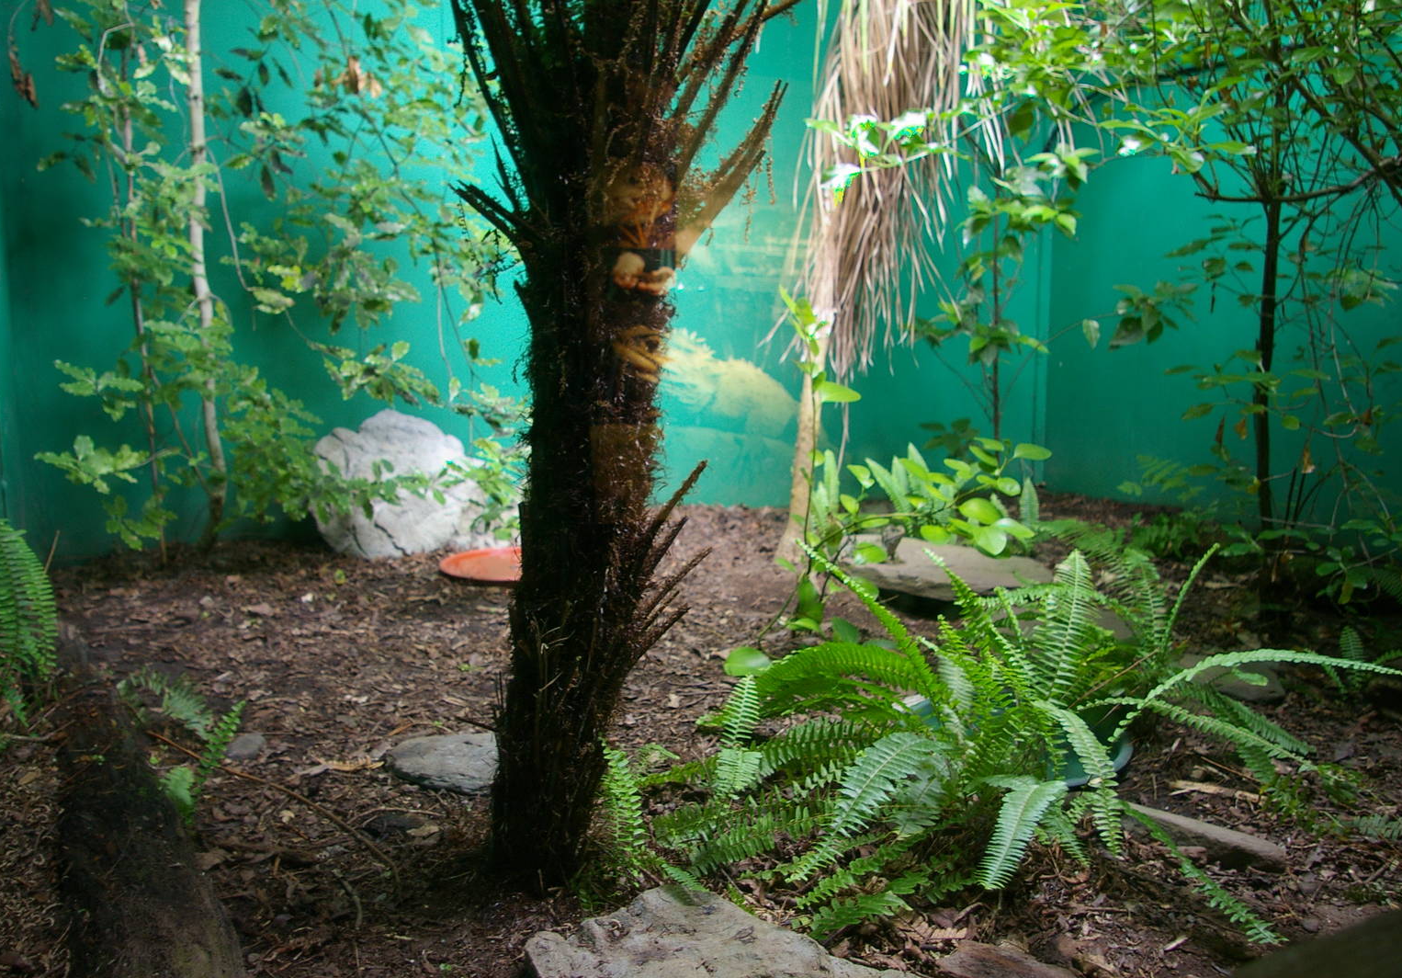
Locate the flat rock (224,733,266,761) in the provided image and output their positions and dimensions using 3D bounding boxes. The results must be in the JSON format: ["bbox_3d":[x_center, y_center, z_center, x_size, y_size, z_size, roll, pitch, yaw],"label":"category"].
[{"bbox_3d":[-0.812,0.460,1.960,0.070,0.037,0.060,-2,7,-20],"label":"flat rock"}]

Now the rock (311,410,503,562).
[{"bbox_3d":[-1.053,-0.017,4.030,0.710,0.520,0.500,-2,7,-18],"label":"rock"}]

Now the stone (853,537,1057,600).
[{"bbox_3d":[0.703,0.223,3.100,0.570,0.120,0.400,1,6,8],"label":"stone"}]

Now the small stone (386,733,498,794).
[{"bbox_3d":[-0.420,0.470,1.880,0.240,0.060,0.180,-1,6,-12],"label":"small stone"}]

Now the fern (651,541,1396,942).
[{"bbox_3d":[0.538,0.292,1.840,1.150,0.400,0.950,2,6,14],"label":"fern"}]

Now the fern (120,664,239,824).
[{"bbox_3d":[-0.840,0.414,1.780,0.190,0.200,0.170,-3,7,-24],"label":"fern"}]

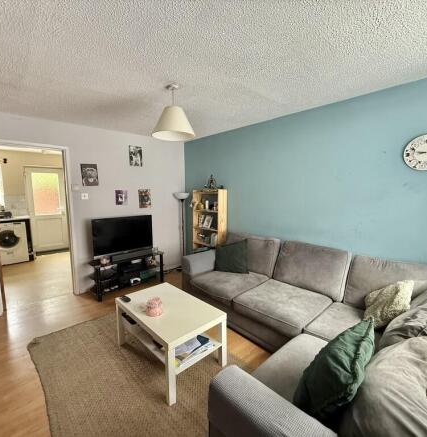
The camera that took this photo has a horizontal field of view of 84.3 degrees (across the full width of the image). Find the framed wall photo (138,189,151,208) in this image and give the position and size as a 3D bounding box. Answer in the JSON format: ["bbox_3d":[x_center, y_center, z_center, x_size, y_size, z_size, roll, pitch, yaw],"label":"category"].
[{"bbox_3d":[-1.143,-0.330,3.924,0.210,0.303,0.020,-7,9,-42],"label":"framed wall photo"}]

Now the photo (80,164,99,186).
[{"bbox_3d":[-1.746,-0.615,3.329,0.210,0.300,0.020,-7,9,-42],"label":"photo"}]

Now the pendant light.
[{"bbox_3d":[-0.353,-0.937,2.052,0.365,0.420,0.365,0,7,0],"label":"pendant light"}]

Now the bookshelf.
[{"bbox_3d":[-0.064,0.262,3.895,0.205,1.464,0.600,-7,9,-42],"label":"bookshelf"}]

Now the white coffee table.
[{"bbox_3d":[-0.401,0.987,2.085,0.550,0.450,0.900,-7,9,-42],"label":"white coffee table"}]

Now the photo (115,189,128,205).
[{"bbox_3d":[-1.427,-0.327,3.659,0.182,0.226,0.020,-7,9,-42],"label":"photo"}]

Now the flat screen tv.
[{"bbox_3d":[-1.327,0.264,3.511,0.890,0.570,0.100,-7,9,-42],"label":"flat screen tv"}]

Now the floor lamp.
[{"bbox_3d":[-0.540,0.241,4.292,0.260,1.420,0.260,-7,9,-42],"label":"floor lamp"}]

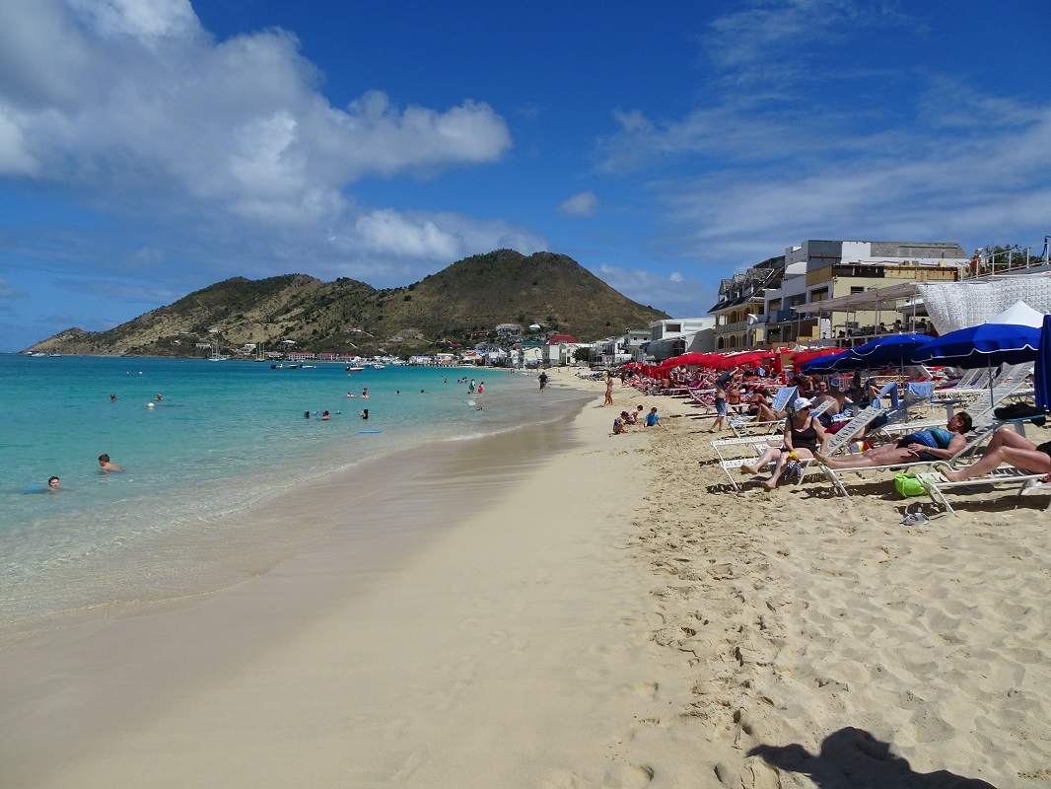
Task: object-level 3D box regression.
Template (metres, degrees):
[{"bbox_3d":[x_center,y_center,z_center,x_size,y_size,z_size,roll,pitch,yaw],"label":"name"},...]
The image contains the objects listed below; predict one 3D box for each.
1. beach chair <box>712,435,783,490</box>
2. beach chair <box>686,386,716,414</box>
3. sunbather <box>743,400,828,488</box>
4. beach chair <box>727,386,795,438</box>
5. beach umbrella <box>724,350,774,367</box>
[{"bbox_3d":[3.300,0.650,9.050,1.800,0.880,0.720,1,3,12],"label":"beach chair"},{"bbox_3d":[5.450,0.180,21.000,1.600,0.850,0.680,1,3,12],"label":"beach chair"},{"bbox_3d":[3.100,0.580,8.650,0.720,1.070,0.950,3,4,41],"label":"sunbather"},{"bbox_3d":[5.300,0.390,16.300,1.600,1.000,0.720,1,3,12],"label":"beach chair"},{"bbox_3d":[8.300,-0.720,27.000,2.100,1.900,2.100,1,3,12],"label":"beach umbrella"}]

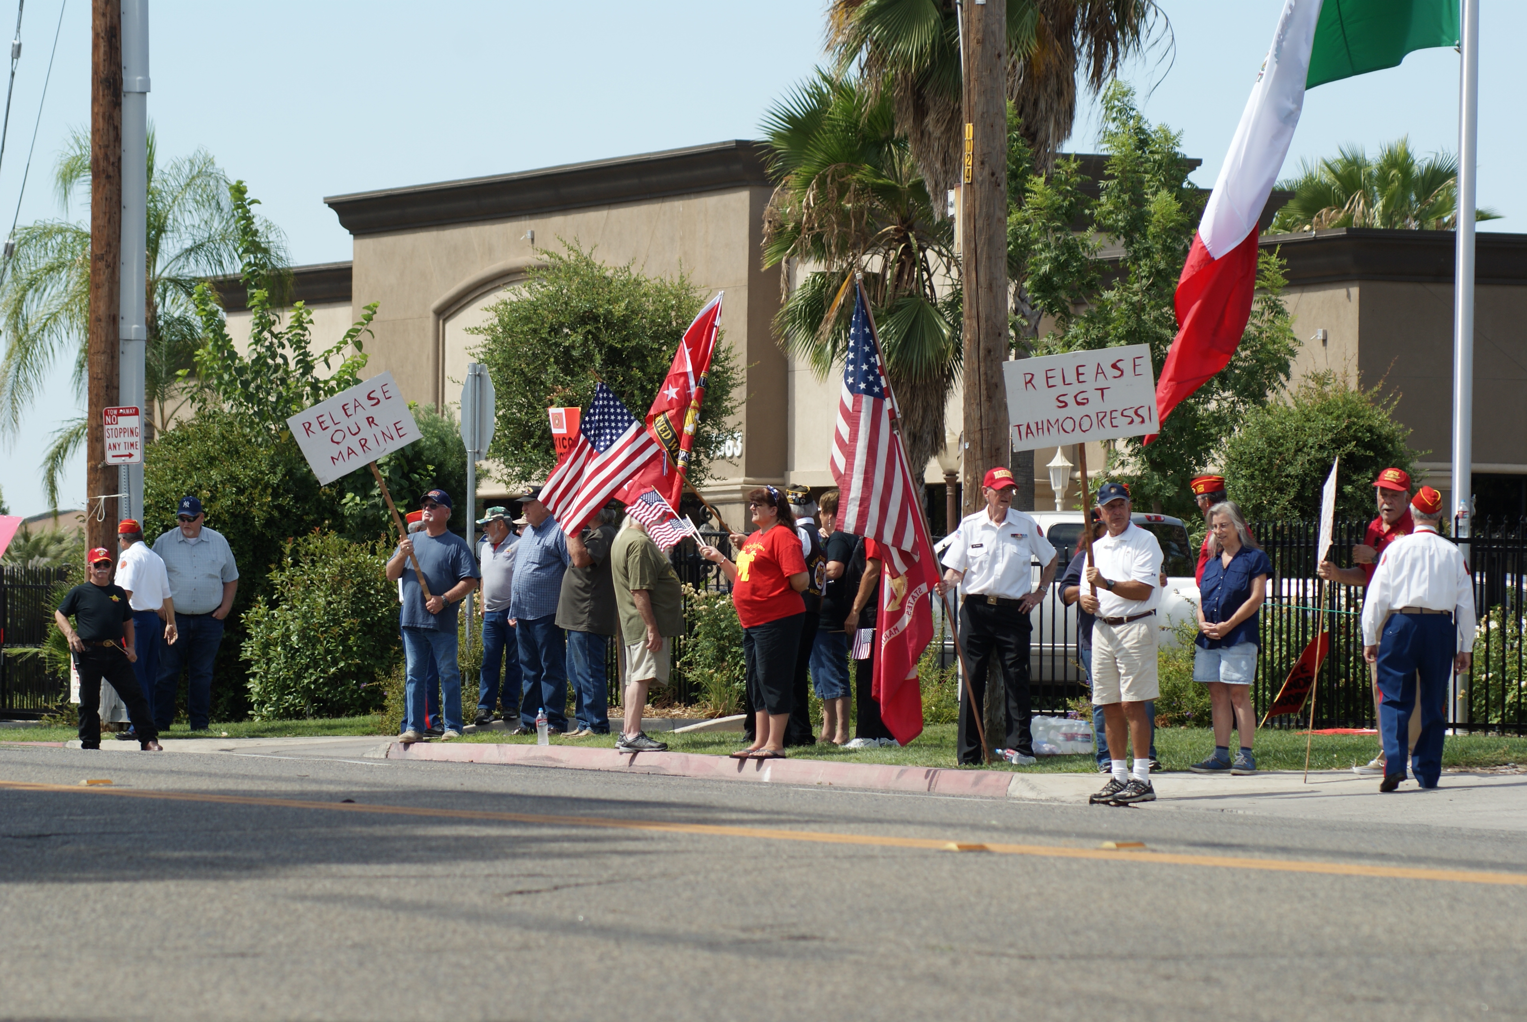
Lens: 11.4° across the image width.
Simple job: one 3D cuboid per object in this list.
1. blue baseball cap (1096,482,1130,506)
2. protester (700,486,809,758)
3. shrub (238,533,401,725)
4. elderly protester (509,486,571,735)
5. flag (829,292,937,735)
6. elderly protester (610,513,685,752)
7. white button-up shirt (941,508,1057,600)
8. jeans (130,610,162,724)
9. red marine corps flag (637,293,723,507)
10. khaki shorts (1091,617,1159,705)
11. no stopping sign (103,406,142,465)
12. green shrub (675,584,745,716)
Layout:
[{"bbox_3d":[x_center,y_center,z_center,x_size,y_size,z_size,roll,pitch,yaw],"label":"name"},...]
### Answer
[{"bbox_3d":[1.944,-0.089,42.500,0.185,0.135,0.270,1,-1,-7],"label":"blue baseball cap"},{"bbox_3d":[-0.026,0.681,46.700,0.620,1.660,0.540,0,-1,-30],"label":"protester"},{"bbox_3d":[-3.660,0.948,63.300,1.400,1.580,1.300,0,0,0],"label":"shrub"},{"bbox_3d":[-1.643,0.733,56.300,0.440,1.830,0.540,0,-1,-38],"label":"elderly protester"},{"bbox_3d":[0.716,0.014,45.200,0.640,2.700,0.400,0,-1,-6],"label":"flag"},{"bbox_3d":[-0.733,0.714,48.700,0.450,1.680,0.540,0,-1,20],"label":"elderly protester"},{"bbox_3d":[1.424,0.260,46.300,0.680,0.570,0.320,1,-1,0],"label":"white button-up shirt"},{"bbox_3d":[-4.905,1.274,60.500,0.380,0.980,0.360,1,-1,-37],"label":"jeans"},{"bbox_3d":[-0.564,-0.706,49.200,0.620,1.420,0.350,0,-1,-6],"label":"red marine corps flag"},{"bbox_3d":[2.067,0.856,43.700,0.410,0.500,0.330,0,-1,36],"label":"khaki shorts"},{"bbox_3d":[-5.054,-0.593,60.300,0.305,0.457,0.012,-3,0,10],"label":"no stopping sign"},{"bbox_3d":[-0.362,1.123,61.800,0.800,1.070,0.750,0,0,0],"label":"green shrub"}]

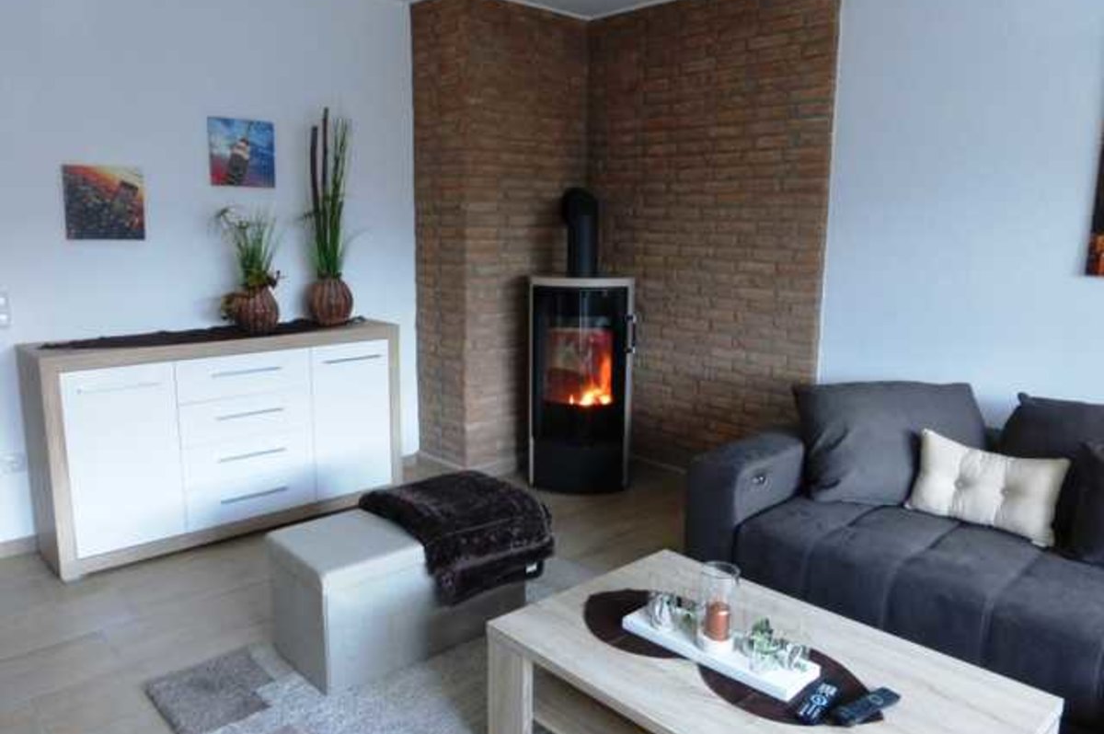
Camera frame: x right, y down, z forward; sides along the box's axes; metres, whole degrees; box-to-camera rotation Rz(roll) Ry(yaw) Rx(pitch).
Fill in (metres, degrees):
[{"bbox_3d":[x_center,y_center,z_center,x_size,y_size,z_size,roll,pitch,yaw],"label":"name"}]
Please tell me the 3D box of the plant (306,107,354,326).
[{"bbox_3d":[-1.050,-0.691,3.743,0.220,1.000,0.220,-9,14,-43],"label":"plant"}]

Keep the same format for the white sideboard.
[{"bbox_3d":[-1.423,0.281,3.575,1.503,0.859,0.392,-9,14,-43],"label":"white sideboard"}]

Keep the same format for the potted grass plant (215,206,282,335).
[{"bbox_3d":[-1.332,-0.424,3.519,0.270,0.550,0.240,-9,14,-43],"label":"potted grass plant"}]

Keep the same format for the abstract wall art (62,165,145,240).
[{"bbox_3d":[-1.869,-0.684,3.342,0.302,0.302,0.020,-10,15,-44],"label":"abstract wall art"}]

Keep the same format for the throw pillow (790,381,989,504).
[{"bbox_3d":[1.189,0.265,2.850,0.600,0.455,0.180,3,-9,15],"label":"throw pillow"}]

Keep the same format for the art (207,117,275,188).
[{"bbox_3d":[-1.440,-0.994,3.716,0.302,0.302,0.020,-10,15,-44],"label":"art"}]

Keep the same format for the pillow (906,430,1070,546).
[{"bbox_3d":[1.446,0.395,2.668,0.460,0.290,0.130,11,-5,44],"label":"pillow"}]

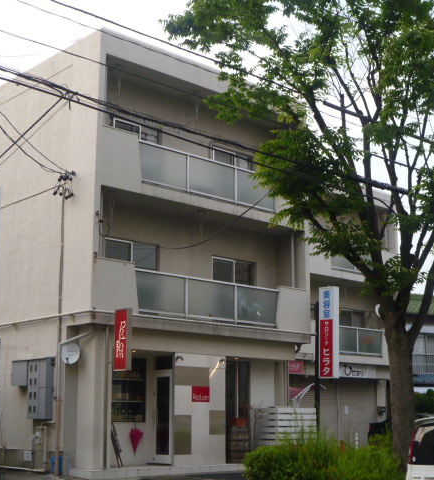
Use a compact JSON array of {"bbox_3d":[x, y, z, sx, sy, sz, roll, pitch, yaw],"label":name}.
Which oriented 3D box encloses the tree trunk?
[{"bbox_3d":[3.355,3.000,15.899,0.500,2.850,0.480,-3,-12,12],"label":"tree trunk"}]

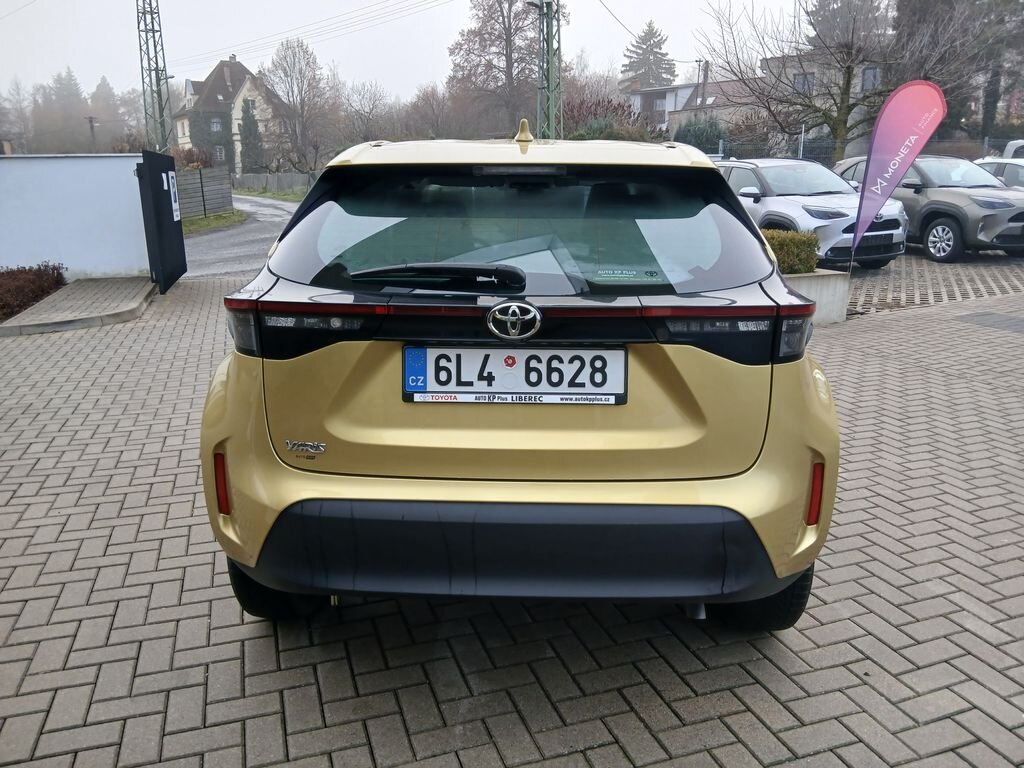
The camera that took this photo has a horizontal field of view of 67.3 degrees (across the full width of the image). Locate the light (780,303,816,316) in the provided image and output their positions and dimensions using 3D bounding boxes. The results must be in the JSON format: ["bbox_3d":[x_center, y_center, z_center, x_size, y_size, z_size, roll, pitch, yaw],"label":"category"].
[{"bbox_3d":[0.689,-0.179,1.850,0.105,0.032,0.070,-2,14,-6],"label":"light"}]

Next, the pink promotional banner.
[{"bbox_3d":[4.221,-2.386,8.400,0.830,1.760,0.100,3,15,12],"label":"pink promotional banner"}]

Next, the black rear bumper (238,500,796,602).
[{"bbox_3d":[0.006,0.386,1.914,1.500,0.285,0.270,1,13,2],"label":"black rear bumper"}]

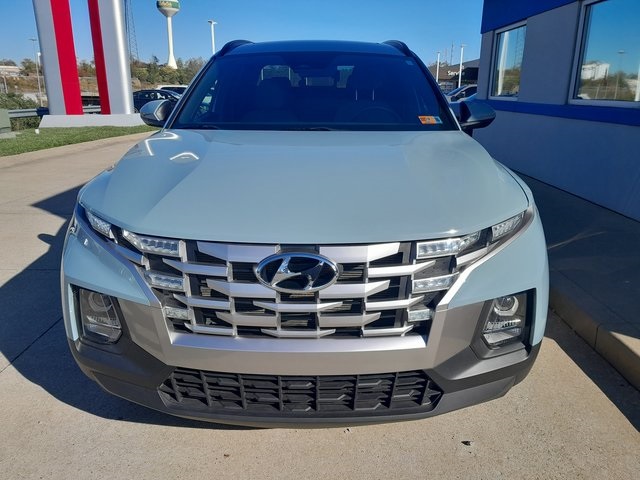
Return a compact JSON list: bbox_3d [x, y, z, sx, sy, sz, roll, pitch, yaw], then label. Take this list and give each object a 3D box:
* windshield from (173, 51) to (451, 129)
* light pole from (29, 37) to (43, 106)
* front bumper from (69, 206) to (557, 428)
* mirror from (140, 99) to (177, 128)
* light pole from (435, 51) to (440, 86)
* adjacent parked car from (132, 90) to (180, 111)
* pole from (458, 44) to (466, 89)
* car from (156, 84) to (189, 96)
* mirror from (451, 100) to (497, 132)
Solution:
[{"bbox_3d":[-0.044,-0.871,2.893,1.480,0.220,0.970,0,44,0],"label":"windshield"},{"bbox_3d":[-31.061,-17.749,55.265,1.000,8.400,0.400,0,16,0],"label":"light pole"},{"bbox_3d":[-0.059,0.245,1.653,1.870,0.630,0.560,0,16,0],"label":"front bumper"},{"bbox_3d":[-0.954,-0.747,2.927,0.260,0.190,0.190,0,16,0],"label":"mirror"},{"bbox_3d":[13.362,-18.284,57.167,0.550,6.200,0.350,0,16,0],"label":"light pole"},{"bbox_3d":[-6.540,-5.932,22.352,4.600,1.480,1.830,9,18,29],"label":"adjacent parked car"},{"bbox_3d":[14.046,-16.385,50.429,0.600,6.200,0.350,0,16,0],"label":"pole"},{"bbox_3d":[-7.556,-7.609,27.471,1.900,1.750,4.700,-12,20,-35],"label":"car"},{"bbox_3d":[0.871,-0.724,2.895,0.270,0.200,0.190,0,16,0],"label":"mirror"}]

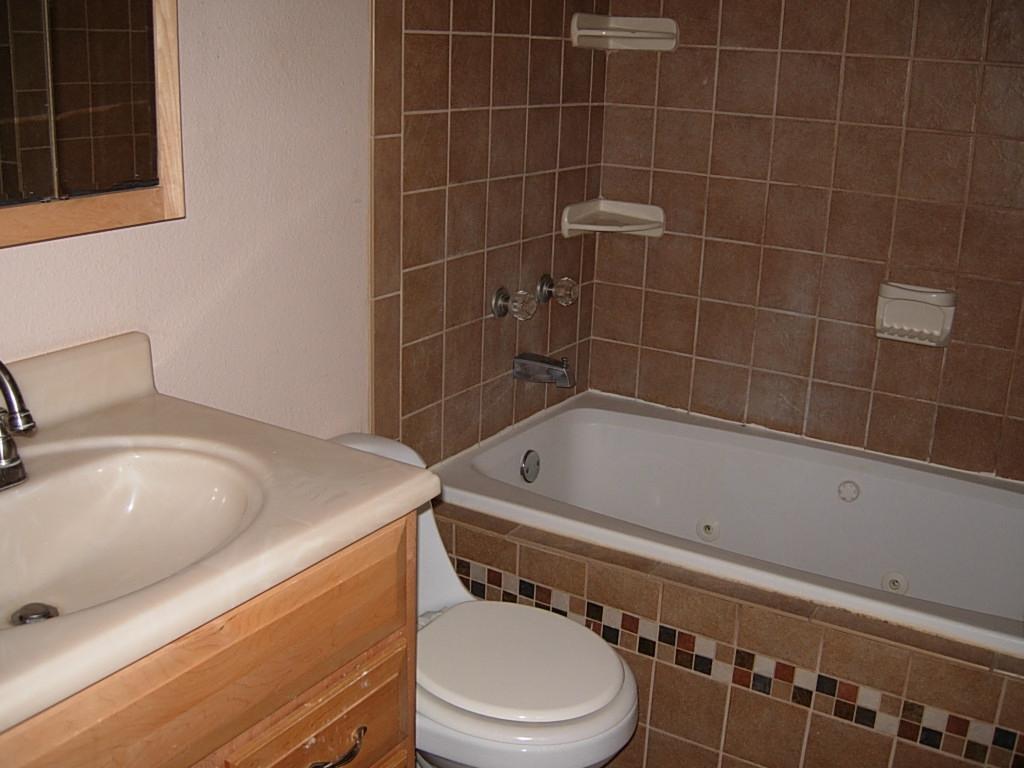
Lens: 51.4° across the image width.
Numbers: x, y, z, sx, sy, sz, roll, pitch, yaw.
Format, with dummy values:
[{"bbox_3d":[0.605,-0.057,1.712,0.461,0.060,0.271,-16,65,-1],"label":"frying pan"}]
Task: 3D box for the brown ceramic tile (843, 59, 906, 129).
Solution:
[{"bbox_3d":[0.814,-0.654,2.384,0.151,0.151,0.010,12,20,30],"label":"brown ceramic tile"}]

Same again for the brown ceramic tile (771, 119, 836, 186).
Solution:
[{"bbox_3d":[0.681,-0.539,2.482,0.152,0.153,0.009,12,20,30],"label":"brown ceramic tile"}]

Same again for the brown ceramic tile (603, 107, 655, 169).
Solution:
[{"bbox_3d":[0.303,-0.638,2.746,0.142,0.152,0.010,13,20,30],"label":"brown ceramic tile"}]

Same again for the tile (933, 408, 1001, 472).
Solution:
[{"bbox_3d":[1.048,0.126,2.461,0.151,0.145,0.010,12,20,30],"label":"tile"}]

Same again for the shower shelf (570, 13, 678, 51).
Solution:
[{"bbox_3d":[0.257,-0.856,2.599,0.275,0.080,0.145,-2,18,-13],"label":"shower shelf"}]

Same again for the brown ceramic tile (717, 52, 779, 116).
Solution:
[{"bbox_3d":[0.559,-0.717,2.531,0.151,0.151,0.010,12,20,30],"label":"brown ceramic tile"}]

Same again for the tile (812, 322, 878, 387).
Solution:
[{"bbox_3d":[0.802,-0.072,2.556,0.152,0.152,0.010,12,20,30],"label":"tile"}]

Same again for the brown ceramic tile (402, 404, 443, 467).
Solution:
[{"bbox_3d":[-0.199,0.123,2.334,0.010,0.142,0.152,13,20,30],"label":"brown ceramic tile"}]

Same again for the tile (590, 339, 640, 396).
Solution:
[{"bbox_3d":[0.282,-0.043,2.911,0.141,0.145,0.010,12,20,30],"label":"tile"}]

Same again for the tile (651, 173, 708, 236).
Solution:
[{"bbox_3d":[0.422,-0.456,2.697,0.151,0.151,0.010,12,20,30],"label":"tile"}]

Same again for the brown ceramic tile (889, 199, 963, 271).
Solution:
[{"bbox_3d":[0.929,-0.334,2.379,0.152,0.153,0.009,12,20,30],"label":"brown ceramic tile"}]

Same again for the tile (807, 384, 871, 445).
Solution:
[{"bbox_3d":[0.797,0.072,2.605,0.152,0.148,0.010,12,20,30],"label":"tile"}]

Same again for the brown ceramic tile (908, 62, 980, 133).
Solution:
[{"bbox_3d":[0.939,-0.623,2.312,0.151,0.151,0.010,12,20,30],"label":"brown ceramic tile"}]

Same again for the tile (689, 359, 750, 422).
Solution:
[{"bbox_3d":[0.539,0.015,2.757,0.152,0.148,0.010,12,20,30],"label":"tile"}]

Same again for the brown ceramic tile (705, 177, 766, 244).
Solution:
[{"bbox_3d":[0.553,-0.426,2.619,0.152,0.152,0.010,12,20,30],"label":"brown ceramic tile"}]

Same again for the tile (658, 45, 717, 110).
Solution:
[{"bbox_3d":[0.430,-0.747,2.607,0.151,0.151,0.010,12,20,30],"label":"tile"}]

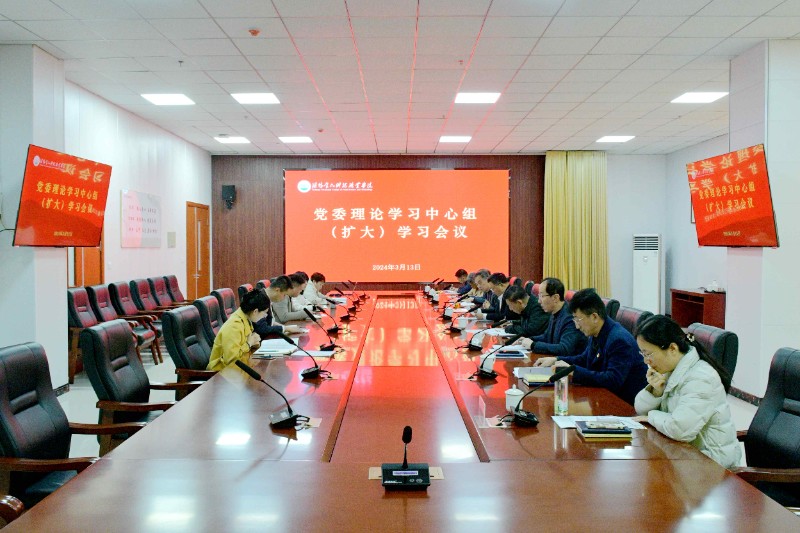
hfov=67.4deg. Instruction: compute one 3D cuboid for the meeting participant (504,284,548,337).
[{"bbox_3d":[1.215,0.730,5.235,0.780,1.200,0.520,0,2,0],"label":"meeting participant"}]

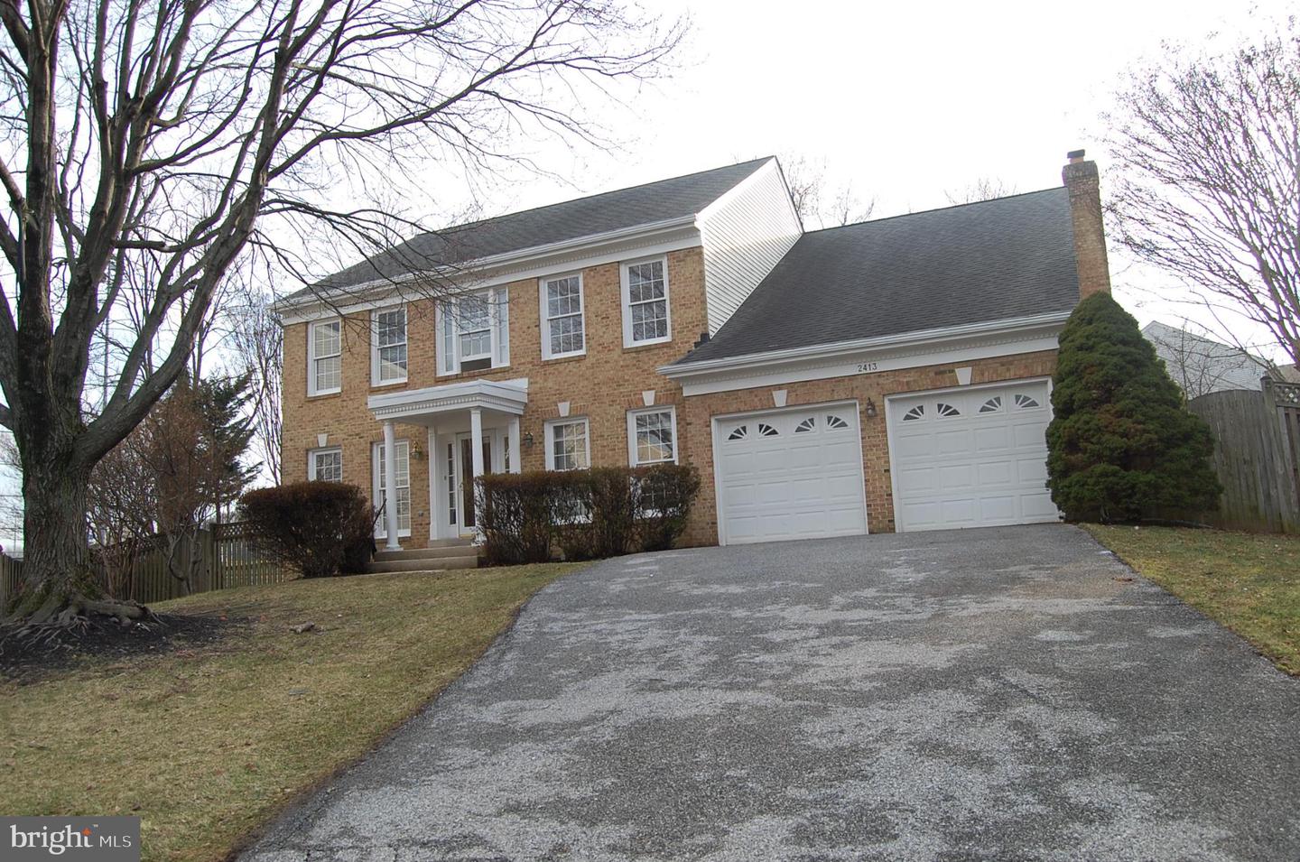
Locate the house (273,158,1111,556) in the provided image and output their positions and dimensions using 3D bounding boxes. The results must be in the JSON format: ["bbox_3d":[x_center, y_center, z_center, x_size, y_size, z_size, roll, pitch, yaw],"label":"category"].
[{"bbox_3d":[1.297,-1.743,22.223,16.850,9.150,12.000,-6,-8,24],"label":"house"}]

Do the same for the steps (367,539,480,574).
[{"bbox_3d":[-3.705,2.270,18.002,2.470,0.610,1.870,-6,-8,24],"label":"steps"}]

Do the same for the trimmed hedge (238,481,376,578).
[{"bbox_3d":[-6.479,1.901,18.594,2.320,1.820,1.450,-6,-8,24],"label":"trimmed hedge"}]

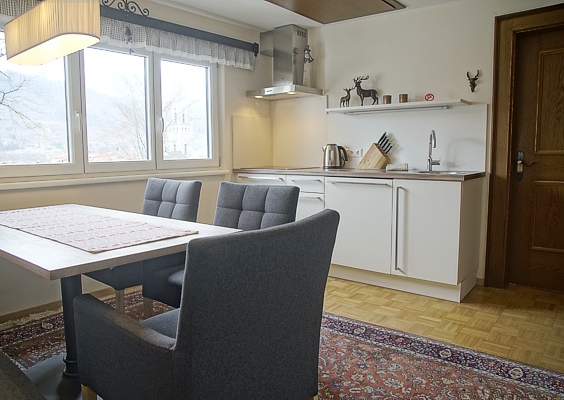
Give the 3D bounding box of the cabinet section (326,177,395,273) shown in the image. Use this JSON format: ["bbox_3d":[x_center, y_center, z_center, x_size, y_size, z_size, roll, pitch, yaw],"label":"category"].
[{"bbox_3d":[0.780,0.162,3.464,0.600,0.736,0.560,5,9,38],"label":"cabinet section"}]

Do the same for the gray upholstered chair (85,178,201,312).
[{"bbox_3d":[-0.944,0.327,2.674,0.565,0.893,0.650,5,8,38],"label":"gray upholstered chair"}]

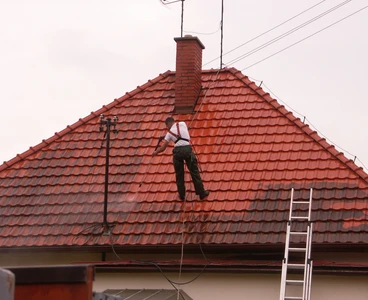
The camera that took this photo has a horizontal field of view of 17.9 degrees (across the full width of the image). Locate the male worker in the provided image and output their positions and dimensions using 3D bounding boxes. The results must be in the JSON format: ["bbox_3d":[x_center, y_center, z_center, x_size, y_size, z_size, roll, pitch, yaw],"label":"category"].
[{"bbox_3d":[-0.048,0.163,22.361,1.020,1.680,0.620,4,-13,-12],"label":"male worker"}]

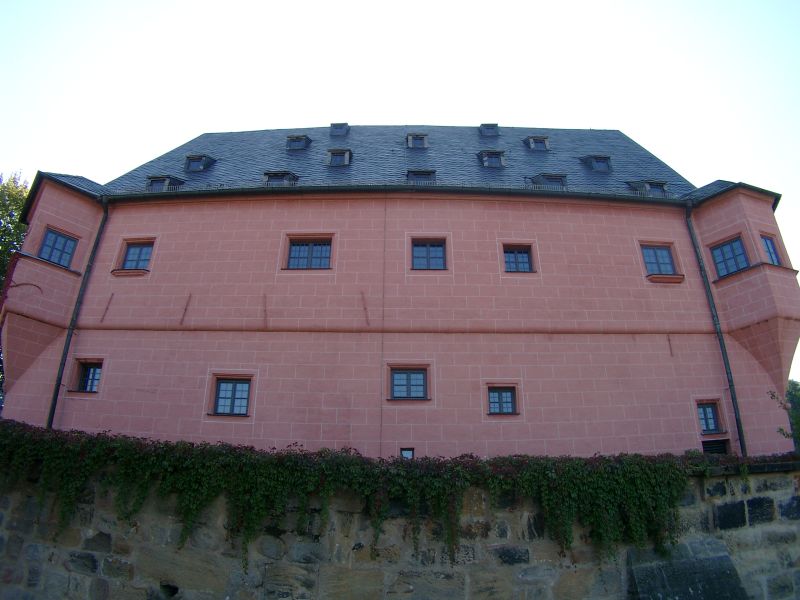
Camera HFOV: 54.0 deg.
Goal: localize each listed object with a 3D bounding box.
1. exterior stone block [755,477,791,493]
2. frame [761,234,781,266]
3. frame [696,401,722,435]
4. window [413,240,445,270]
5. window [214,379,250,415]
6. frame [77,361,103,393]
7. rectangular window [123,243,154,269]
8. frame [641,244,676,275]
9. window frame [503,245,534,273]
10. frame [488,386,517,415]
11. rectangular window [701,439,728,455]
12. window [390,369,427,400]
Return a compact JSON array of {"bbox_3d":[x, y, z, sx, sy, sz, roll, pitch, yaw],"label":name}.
[{"bbox_3d":[6.290,3.201,13.370,0.612,0.217,0.300,2,-32,-3],"label":"exterior stone block"},{"bbox_3d":[11.225,-1.503,23.814,0.430,0.997,0.150,11,-33,-18],"label":"frame"},{"bbox_3d":[8.330,3.182,21.091,0.578,0.911,0.150,0,-32,0],"label":"frame"},{"bbox_3d":[0.892,-1.380,23.865,1.056,1.170,0.150,0,-32,0],"label":"window"},{"bbox_3d":[-4.547,2.630,21.304,0.934,1.083,0.150,0,-32,0],"label":"window"},{"bbox_3d":[-8.854,2.215,22.492,0.560,0.872,0.150,0,-31,0],"label":"frame"},{"bbox_3d":[-8.232,-1.400,24.664,0.834,0.997,0.200,0,-31,0],"label":"rectangular window"},{"bbox_3d":[8.080,-1.270,24.586,0.906,0.991,0.200,0,-31,0],"label":"frame"},{"bbox_3d":[3.606,-1.255,23.815,0.895,1.016,0.150,0,-32,0],"label":"window frame"},{"bbox_3d":[2.881,2.828,22.124,0.718,0.763,0.200,0,-31,0],"label":"frame"},{"bbox_3d":[8.565,4.018,21.408,0.619,0.455,0.150,0,-31,0],"label":"rectangular window"},{"bbox_3d":[0.241,2.403,22.379,1.011,0.924,0.150,0,-31,0],"label":"window"}]

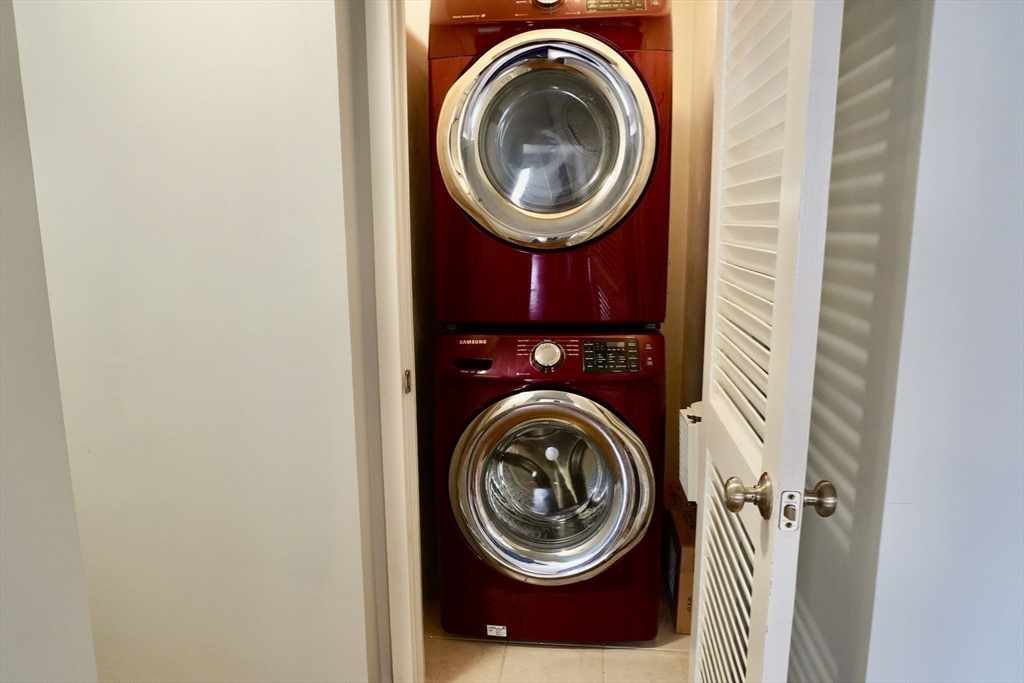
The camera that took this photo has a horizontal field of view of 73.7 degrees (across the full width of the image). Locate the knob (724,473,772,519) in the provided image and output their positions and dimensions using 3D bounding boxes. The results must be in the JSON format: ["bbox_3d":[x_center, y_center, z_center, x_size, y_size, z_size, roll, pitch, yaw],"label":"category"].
[{"bbox_3d":[0.344,0.226,1.002,0.061,0.072,0.072,1,10,6],"label":"knob"}]

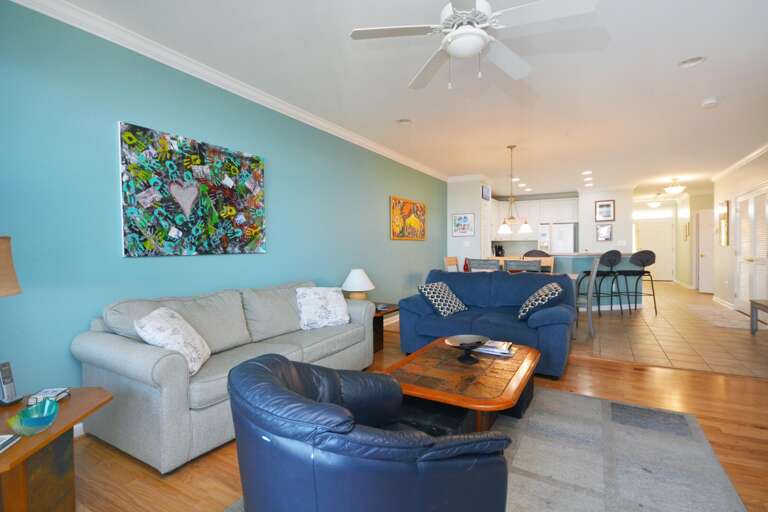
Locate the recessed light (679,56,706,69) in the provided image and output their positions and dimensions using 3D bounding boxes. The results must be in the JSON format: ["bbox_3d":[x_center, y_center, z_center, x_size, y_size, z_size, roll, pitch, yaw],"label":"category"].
[{"bbox_3d":[2.480,-1.547,2.919,0.190,0.025,0.190,0,2,31],"label":"recessed light"}]

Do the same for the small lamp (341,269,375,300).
[{"bbox_3d":[-0.316,0.399,4.369,0.410,0.490,0.410,0,1,0],"label":"small lamp"}]

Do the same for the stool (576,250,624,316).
[{"bbox_3d":[3.787,0.473,6.361,0.480,1.110,0.500,-1,1,-13],"label":"stool"}]

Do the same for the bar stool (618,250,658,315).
[{"bbox_3d":[4.417,0.449,6.347,0.480,1.120,0.520,0,1,-5],"label":"bar stool"}]

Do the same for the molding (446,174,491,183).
[{"bbox_3d":[1.655,-1.609,7.584,0.720,0.110,0.090,0,2,31],"label":"molding"}]

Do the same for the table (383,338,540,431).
[{"bbox_3d":[0.587,0.948,2.598,0.885,0.390,1.380,0,1,31],"label":"table"}]

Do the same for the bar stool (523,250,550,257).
[{"bbox_3d":[2.791,0.482,6.593,0.490,1.110,0.520,0,1,31],"label":"bar stool"}]

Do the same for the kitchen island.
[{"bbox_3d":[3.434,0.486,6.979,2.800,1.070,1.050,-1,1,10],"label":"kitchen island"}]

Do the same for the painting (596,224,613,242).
[{"bbox_3d":[5.604,-0.581,9.198,0.360,0.420,0.030,0,2,31],"label":"painting"}]

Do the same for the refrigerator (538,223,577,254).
[{"bbox_3d":[4.744,0.063,9.925,0.860,1.770,0.750,0,1,31],"label":"refrigerator"}]

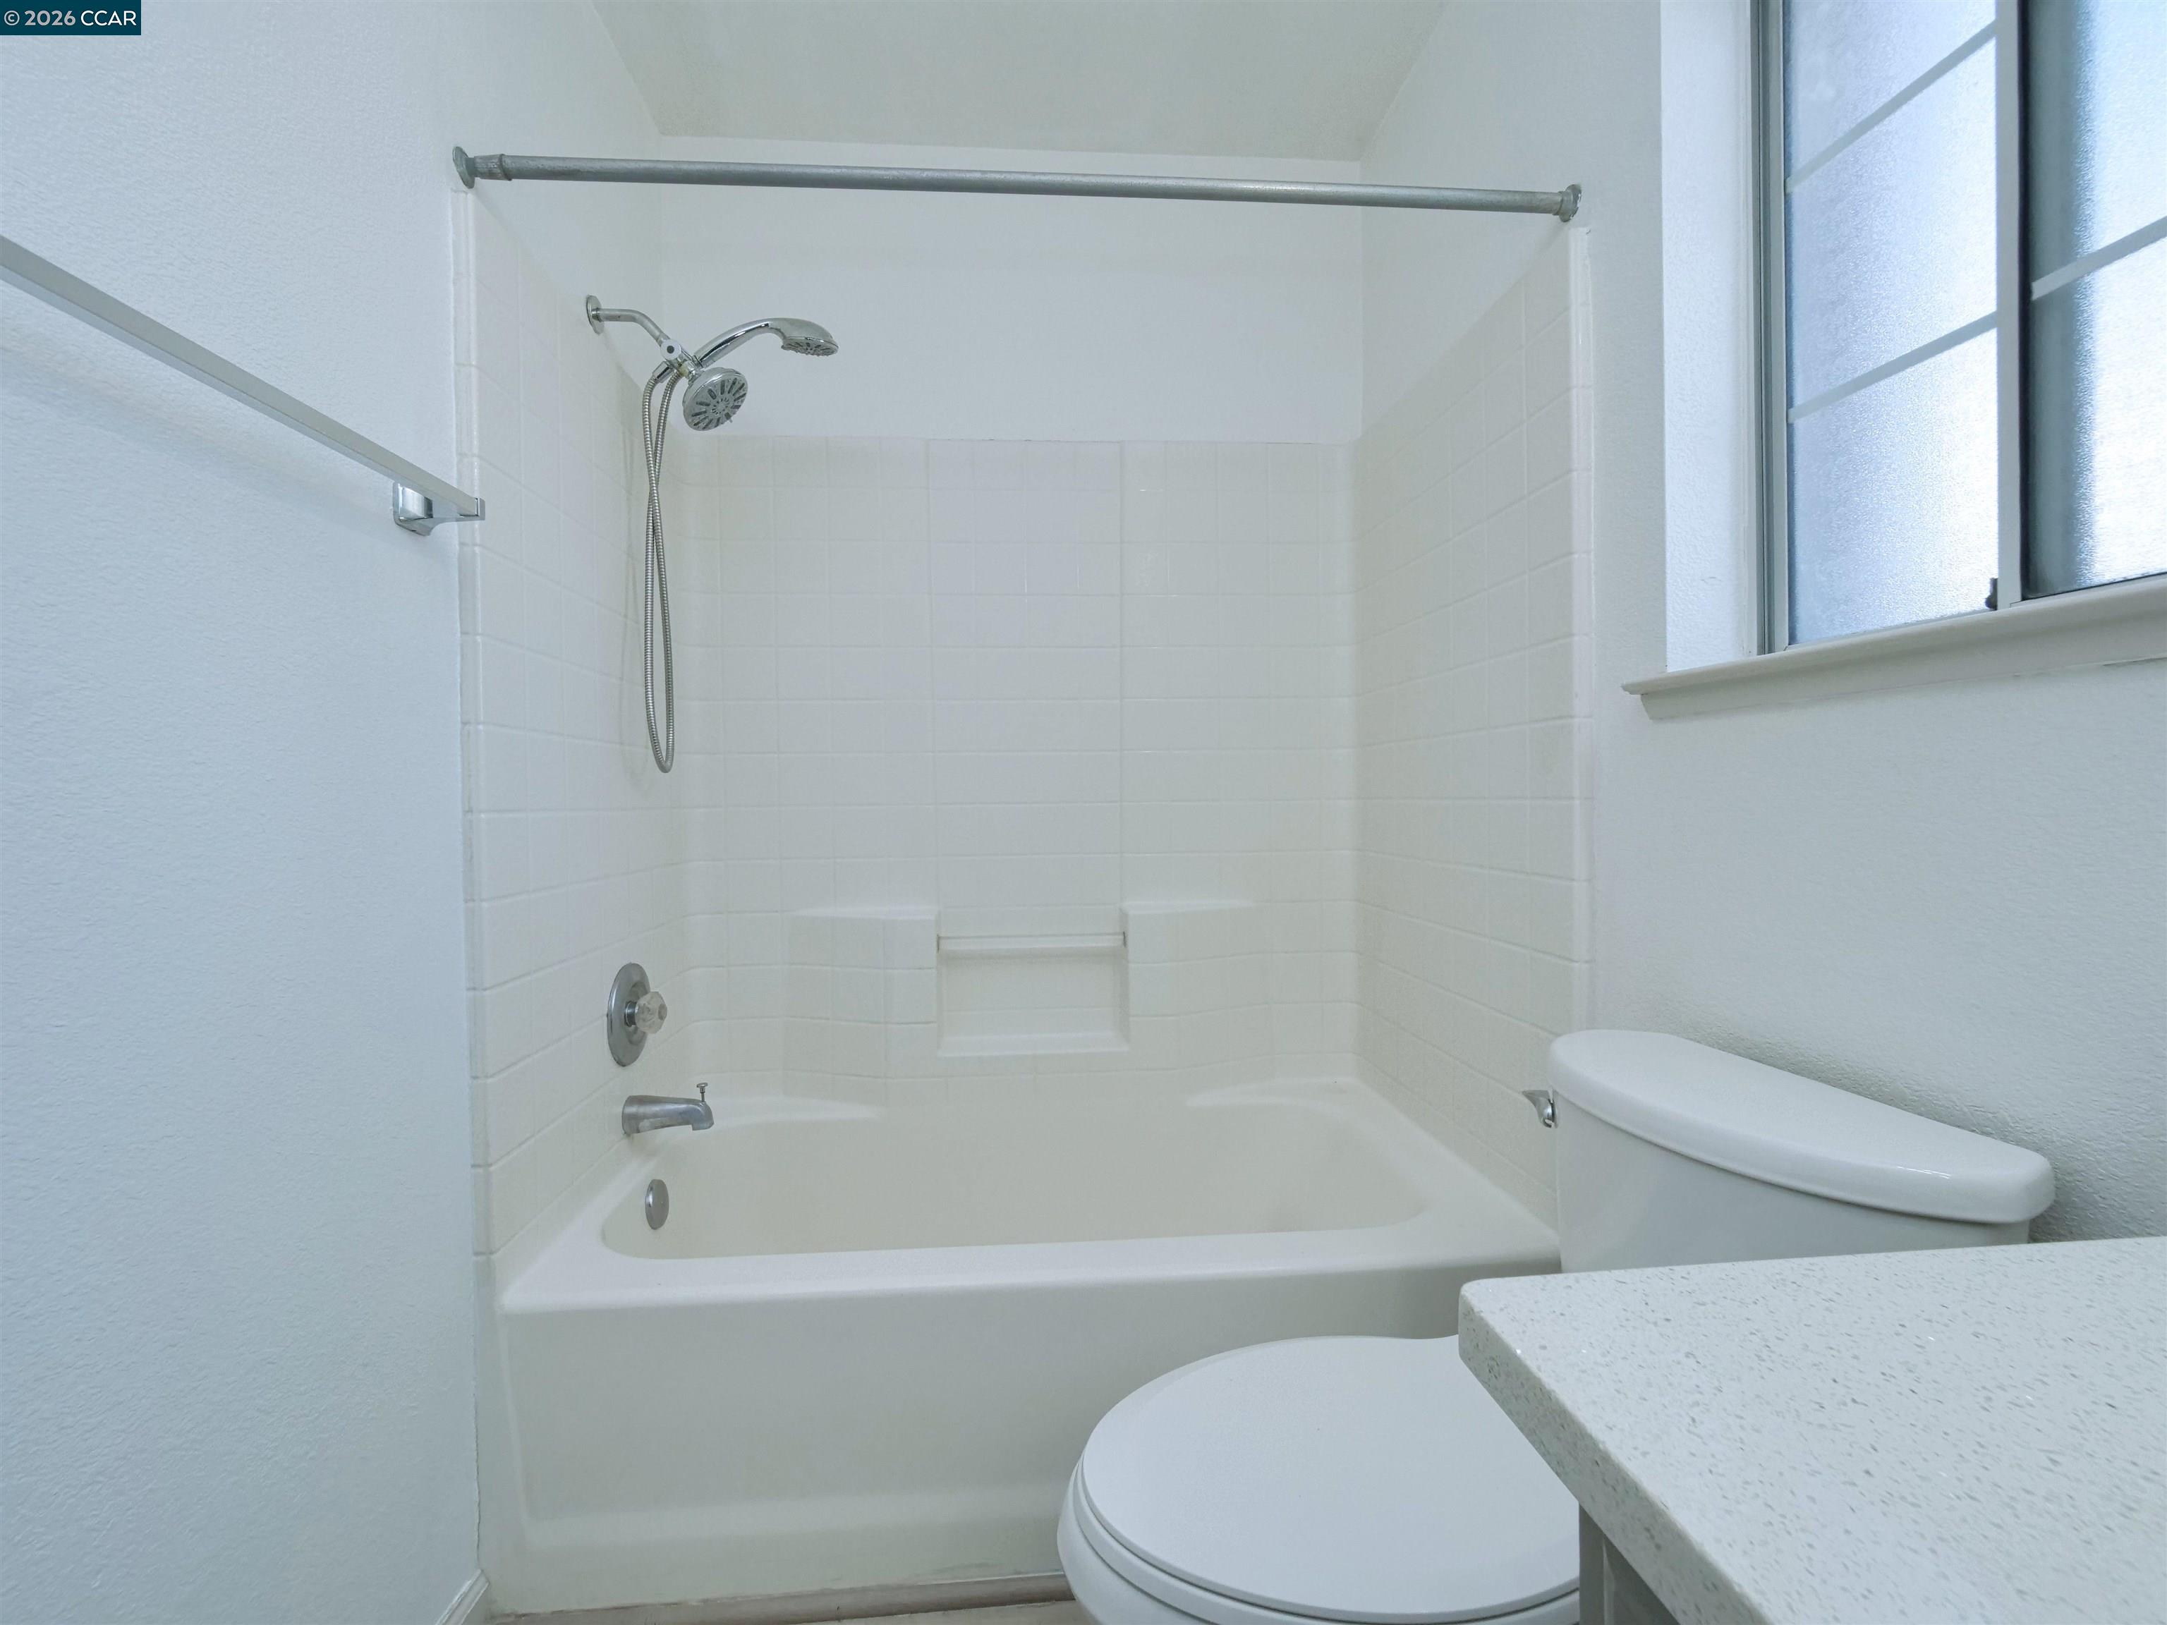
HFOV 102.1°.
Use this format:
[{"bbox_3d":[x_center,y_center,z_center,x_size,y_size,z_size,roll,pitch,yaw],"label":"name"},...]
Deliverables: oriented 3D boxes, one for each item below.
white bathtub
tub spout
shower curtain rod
[{"bbox_3d":[-0.056,0.810,1.542,1.495,0.410,0.755,-1,1,-4],"label":"white bathtub"},{"bbox_3d":[-0.728,0.517,1.529,0.137,0.093,0.058,-1,1,-4],"label":"tub spout"},{"bbox_3d":[-0.056,-0.845,1.183,1.497,0.043,0.043,-1,1,-4],"label":"shower curtain rod"}]

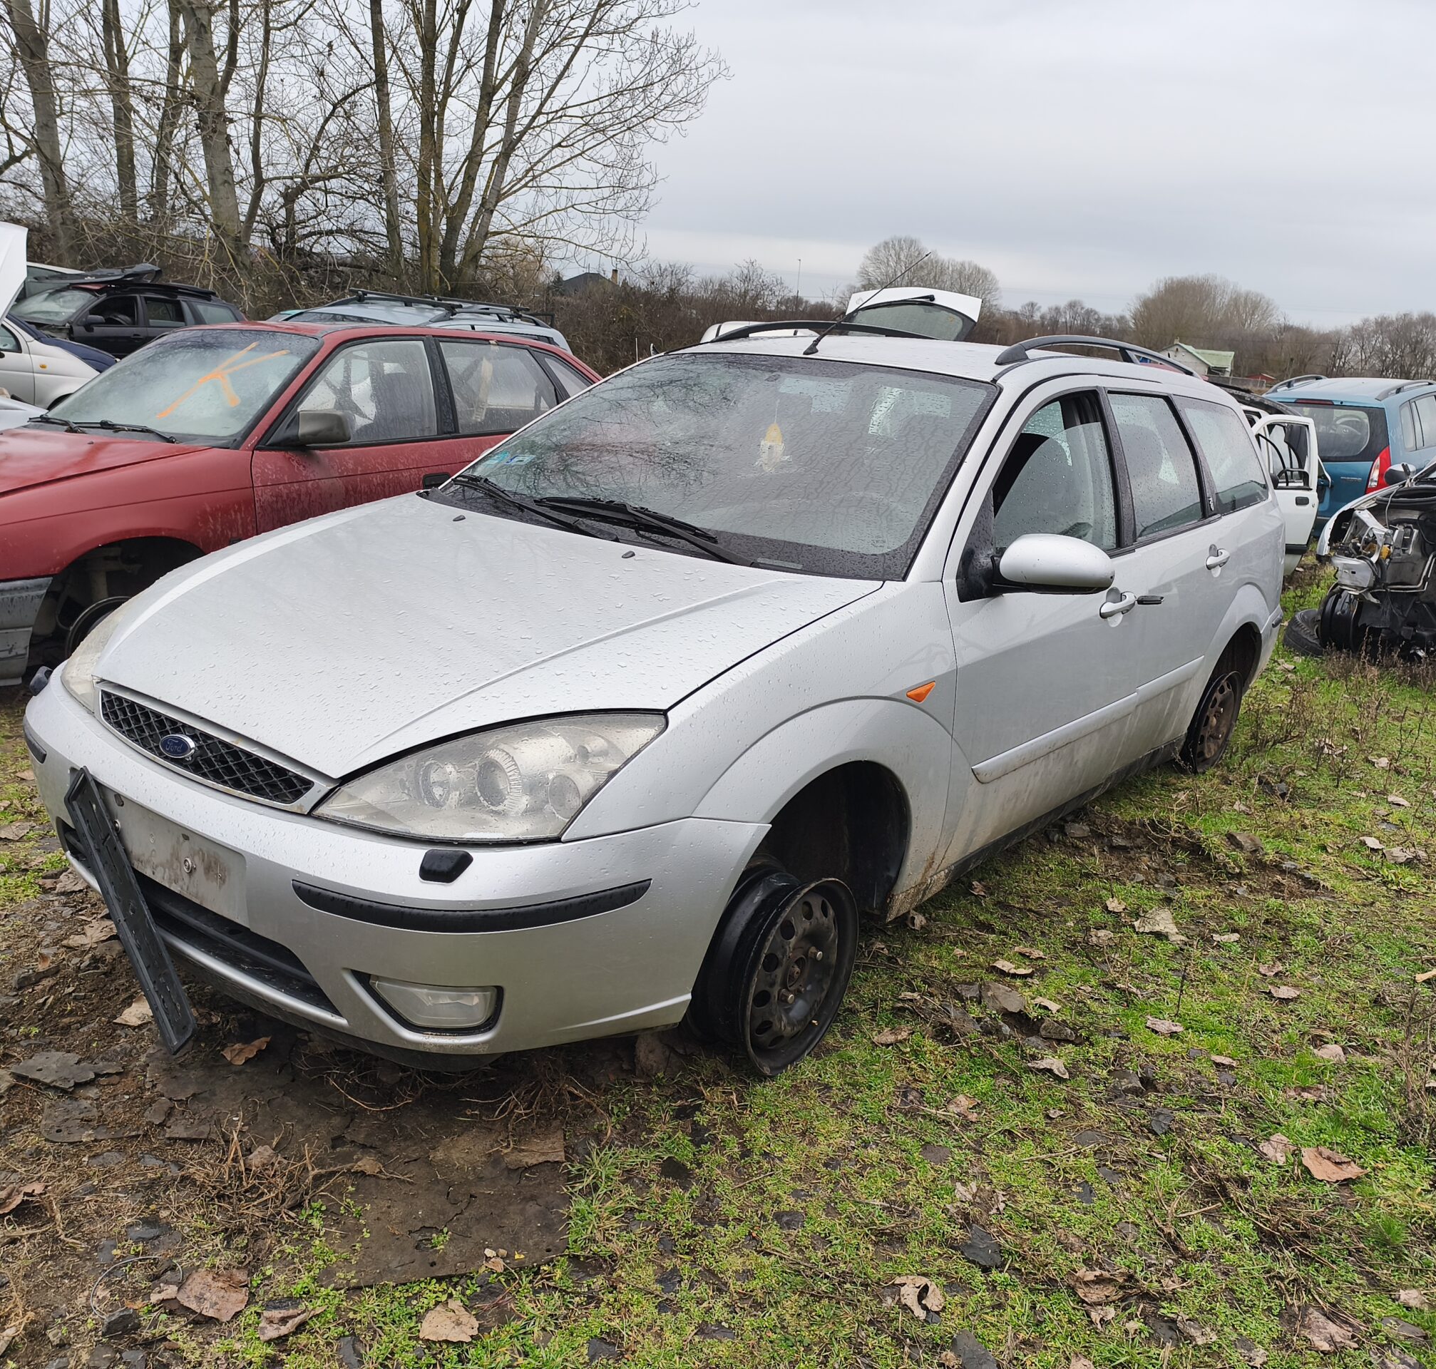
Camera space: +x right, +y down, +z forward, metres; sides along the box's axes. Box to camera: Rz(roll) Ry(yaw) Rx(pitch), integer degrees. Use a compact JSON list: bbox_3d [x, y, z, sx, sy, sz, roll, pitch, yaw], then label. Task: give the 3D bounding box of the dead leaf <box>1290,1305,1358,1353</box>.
[{"bbox_3d":[0.903,0.961,1.810,0.093,0.020,0.085,13,17,29],"label":"dead leaf"}]

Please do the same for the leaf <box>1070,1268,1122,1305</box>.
[{"bbox_3d":[0.578,0.918,1.851,0.080,0.028,0.065,7,15,10],"label":"leaf"}]

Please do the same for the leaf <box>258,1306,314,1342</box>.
[{"bbox_3d":[-0.591,0.874,1.659,0.072,0.025,0.055,-2,17,-24],"label":"leaf"}]

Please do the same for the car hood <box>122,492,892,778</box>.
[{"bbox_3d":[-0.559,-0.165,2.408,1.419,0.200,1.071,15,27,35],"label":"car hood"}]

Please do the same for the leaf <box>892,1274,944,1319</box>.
[{"bbox_3d":[0.286,0.863,1.712,0.065,0.030,0.072,-8,19,-36],"label":"leaf"}]

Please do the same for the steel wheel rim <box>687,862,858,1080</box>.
[{"bbox_3d":[0.113,0.556,2.425,0.152,0.396,0.396,16,19,34],"label":"steel wheel rim"}]

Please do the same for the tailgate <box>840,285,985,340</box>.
[{"bbox_3d":[1.665,-3.070,10.300,1.170,0.300,0.920,10,51,17],"label":"tailgate"}]

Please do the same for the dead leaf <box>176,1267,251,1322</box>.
[{"bbox_3d":[-0.686,0.829,1.650,0.095,0.020,0.095,3,15,-1],"label":"dead leaf"}]

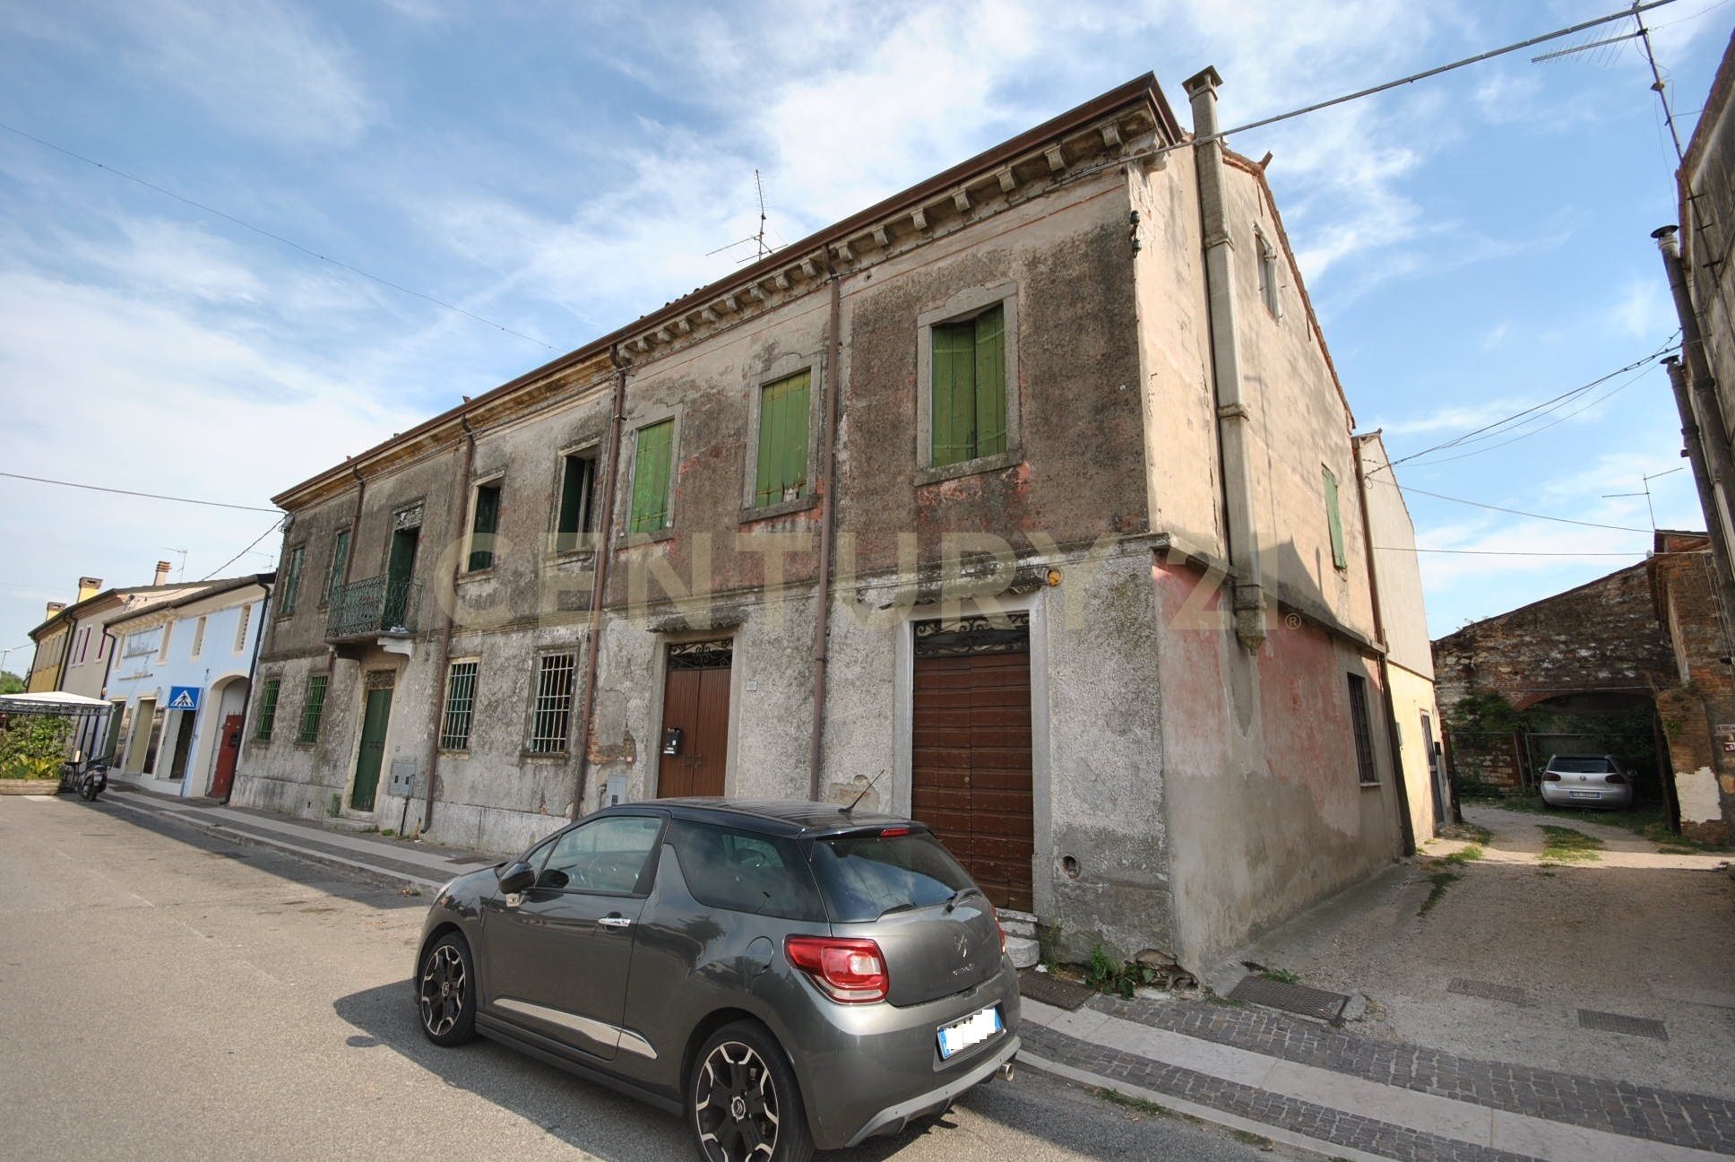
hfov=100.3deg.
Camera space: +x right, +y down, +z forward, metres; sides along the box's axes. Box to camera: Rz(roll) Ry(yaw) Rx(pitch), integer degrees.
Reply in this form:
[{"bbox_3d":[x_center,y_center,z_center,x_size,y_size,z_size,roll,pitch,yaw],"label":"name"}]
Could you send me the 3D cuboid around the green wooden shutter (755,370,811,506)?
[{"bbox_3d":[-1.027,-1.739,8.835,0.820,1.630,0.050,-8,-15,34],"label":"green wooden shutter"}]

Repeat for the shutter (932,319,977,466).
[{"bbox_3d":[0.916,-1.962,7.622,0.461,1.630,0.040,-1,-12,9],"label":"shutter"}]

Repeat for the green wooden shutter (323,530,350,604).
[{"bbox_3d":[-11.733,-0.290,16.165,0.820,1.630,0.050,-8,-15,34],"label":"green wooden shutter"}]

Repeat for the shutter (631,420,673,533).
[{"bbox_3d":[-2.990,-1.440,10.161,0.810,1.570,0.050,-7,-15,35],"label":"shutter"}]

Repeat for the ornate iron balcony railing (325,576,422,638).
[{"bbox_3d":[-9.438,0.572,13.877,2.200,1.020,0.620,-8,-15,34],"label":"ornate iron balcony railing"}]

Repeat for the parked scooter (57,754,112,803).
[{"bbox_3d":[-20.250,5.060,18.750,1.800,1.130,0.660,-8,-15,34],"label":"parked scooter"}]

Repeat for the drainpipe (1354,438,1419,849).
[{"bbox_3d":[9.360,0.987,13.204,0.130,7.600,0.130,-8,-15,34],"label":"drainpipe"}]

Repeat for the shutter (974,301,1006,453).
[{"bbox_3d":[1.234,-2.019,7.336,0.040,1.630,0.388,12,-16,-41],"label":"shutter"}]

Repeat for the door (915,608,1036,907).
[{"bbox_3d":[0.948,1.570,6.606,1.200,2.480,0.080,-7,-15,35],"label":"door"}]

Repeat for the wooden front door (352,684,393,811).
[{"bbox_3d":[-9.493,3.200,13.879,0.982,2.302,0.060,-8,-15,34],"label":"wooden front door"}]

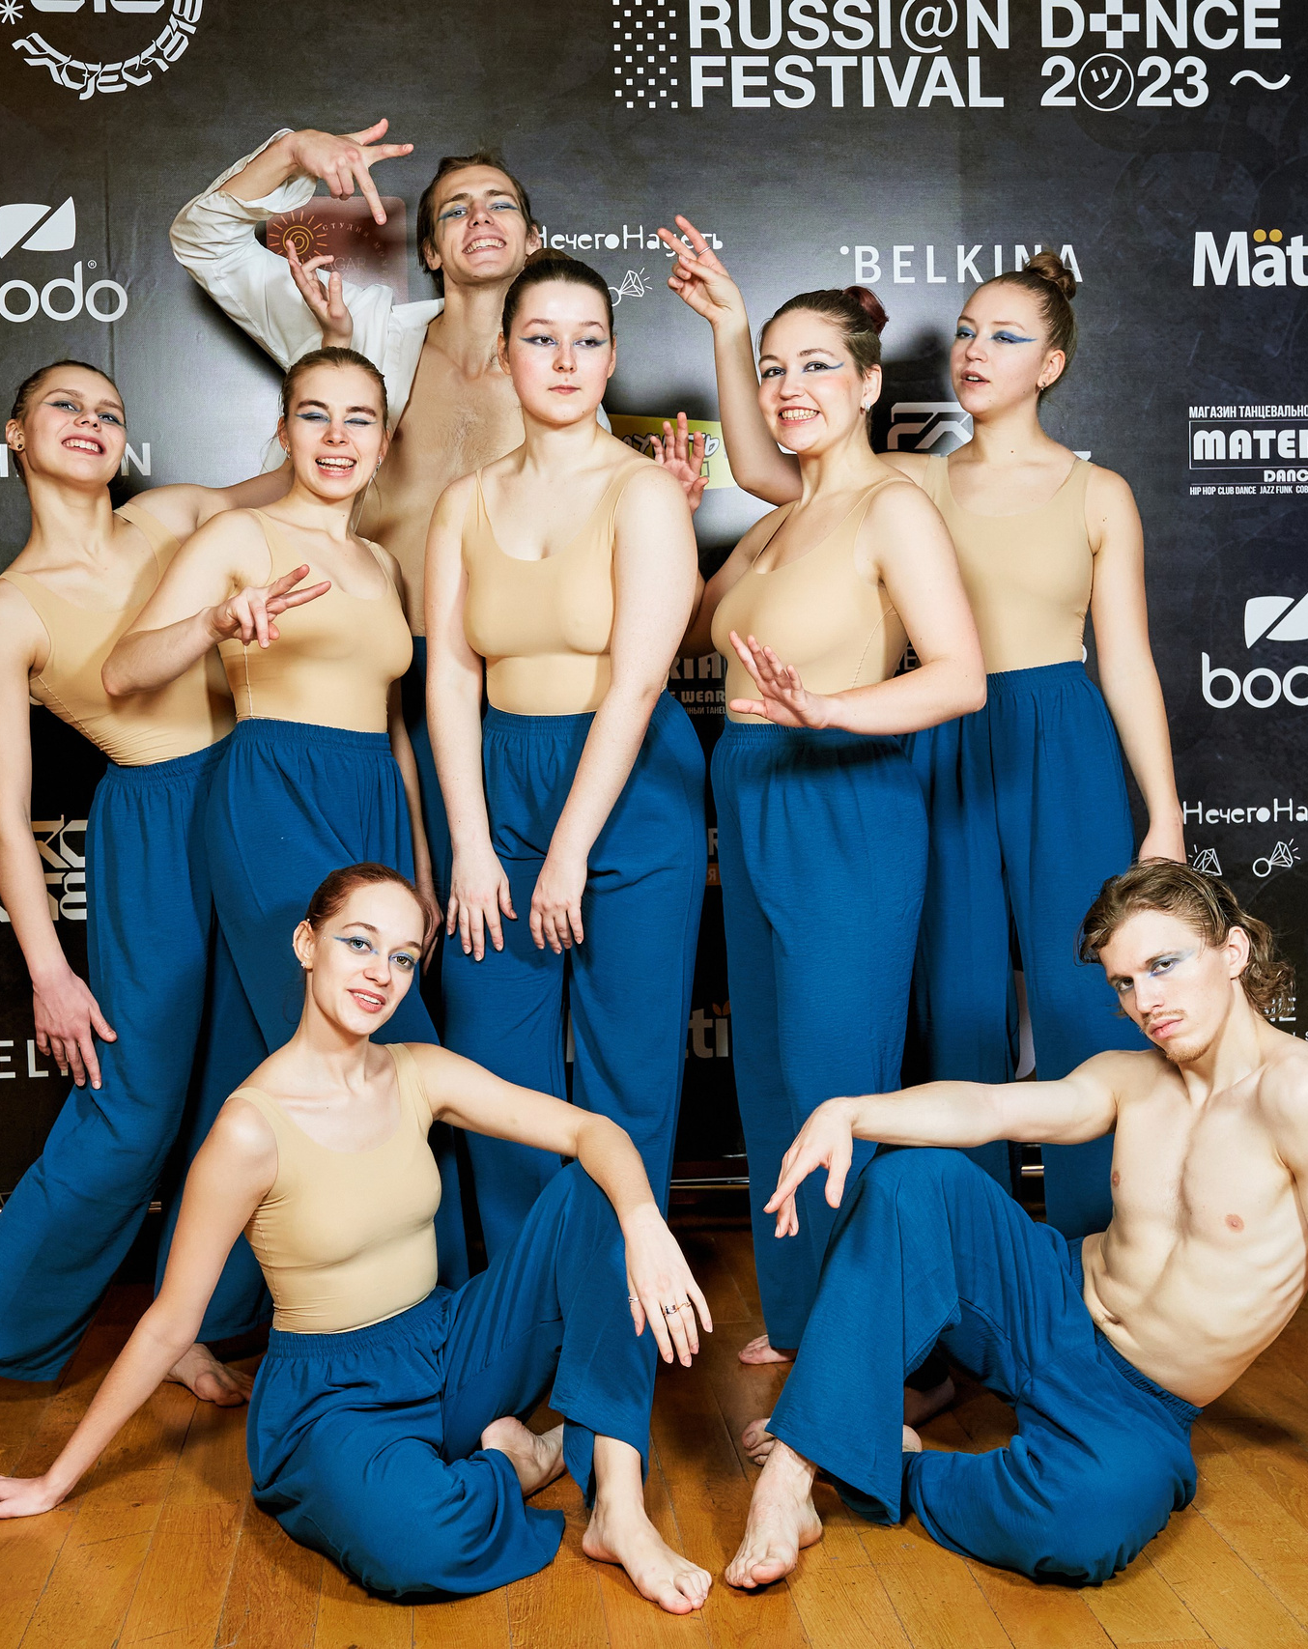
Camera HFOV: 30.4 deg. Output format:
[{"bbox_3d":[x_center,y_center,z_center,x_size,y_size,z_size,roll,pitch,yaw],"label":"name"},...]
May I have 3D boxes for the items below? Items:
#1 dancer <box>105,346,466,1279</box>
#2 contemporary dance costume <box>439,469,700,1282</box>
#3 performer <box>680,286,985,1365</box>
[{"bbox_3d":[-0.498,0.092,3.409,0.460,1.530,0.460,-3,4,-35],"label":"dancer"},{"bbox_3d":[-0.107,0.152,3.443,0.410,1.330,0.330,-1,3,0],"label":"contemporary dance costume"},{"bbox_3d":[0.261,0.025,3.527,0.540,1.620,0.460,1,4,36],"label":"performer"}]

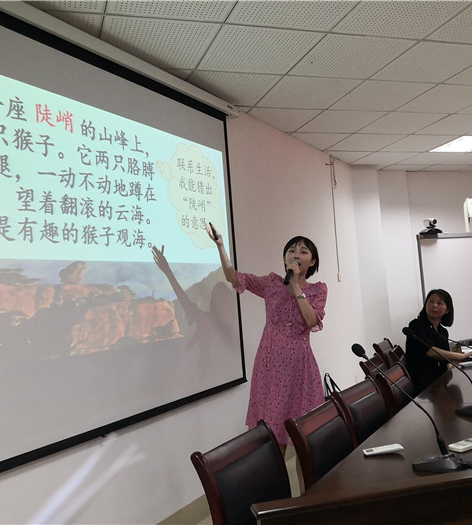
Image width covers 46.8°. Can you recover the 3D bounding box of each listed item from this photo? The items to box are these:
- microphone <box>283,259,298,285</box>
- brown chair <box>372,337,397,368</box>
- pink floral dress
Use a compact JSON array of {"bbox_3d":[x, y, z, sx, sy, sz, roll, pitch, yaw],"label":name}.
[{"bbox_3d":[0.282,0.054,2.805,0.050,0.050,0.220,18,35,9],"label":"microphone"},{"bbox_3d":[1.395,1.035,4.173,0.520,0.880,0.440,-6,-4,26],"label":"brown chair"},{"bbox_3d":[0.276,0.524,2.980,0.520,0.960,0.380,-4,-3,-4],"label":"pink floral dress"}]

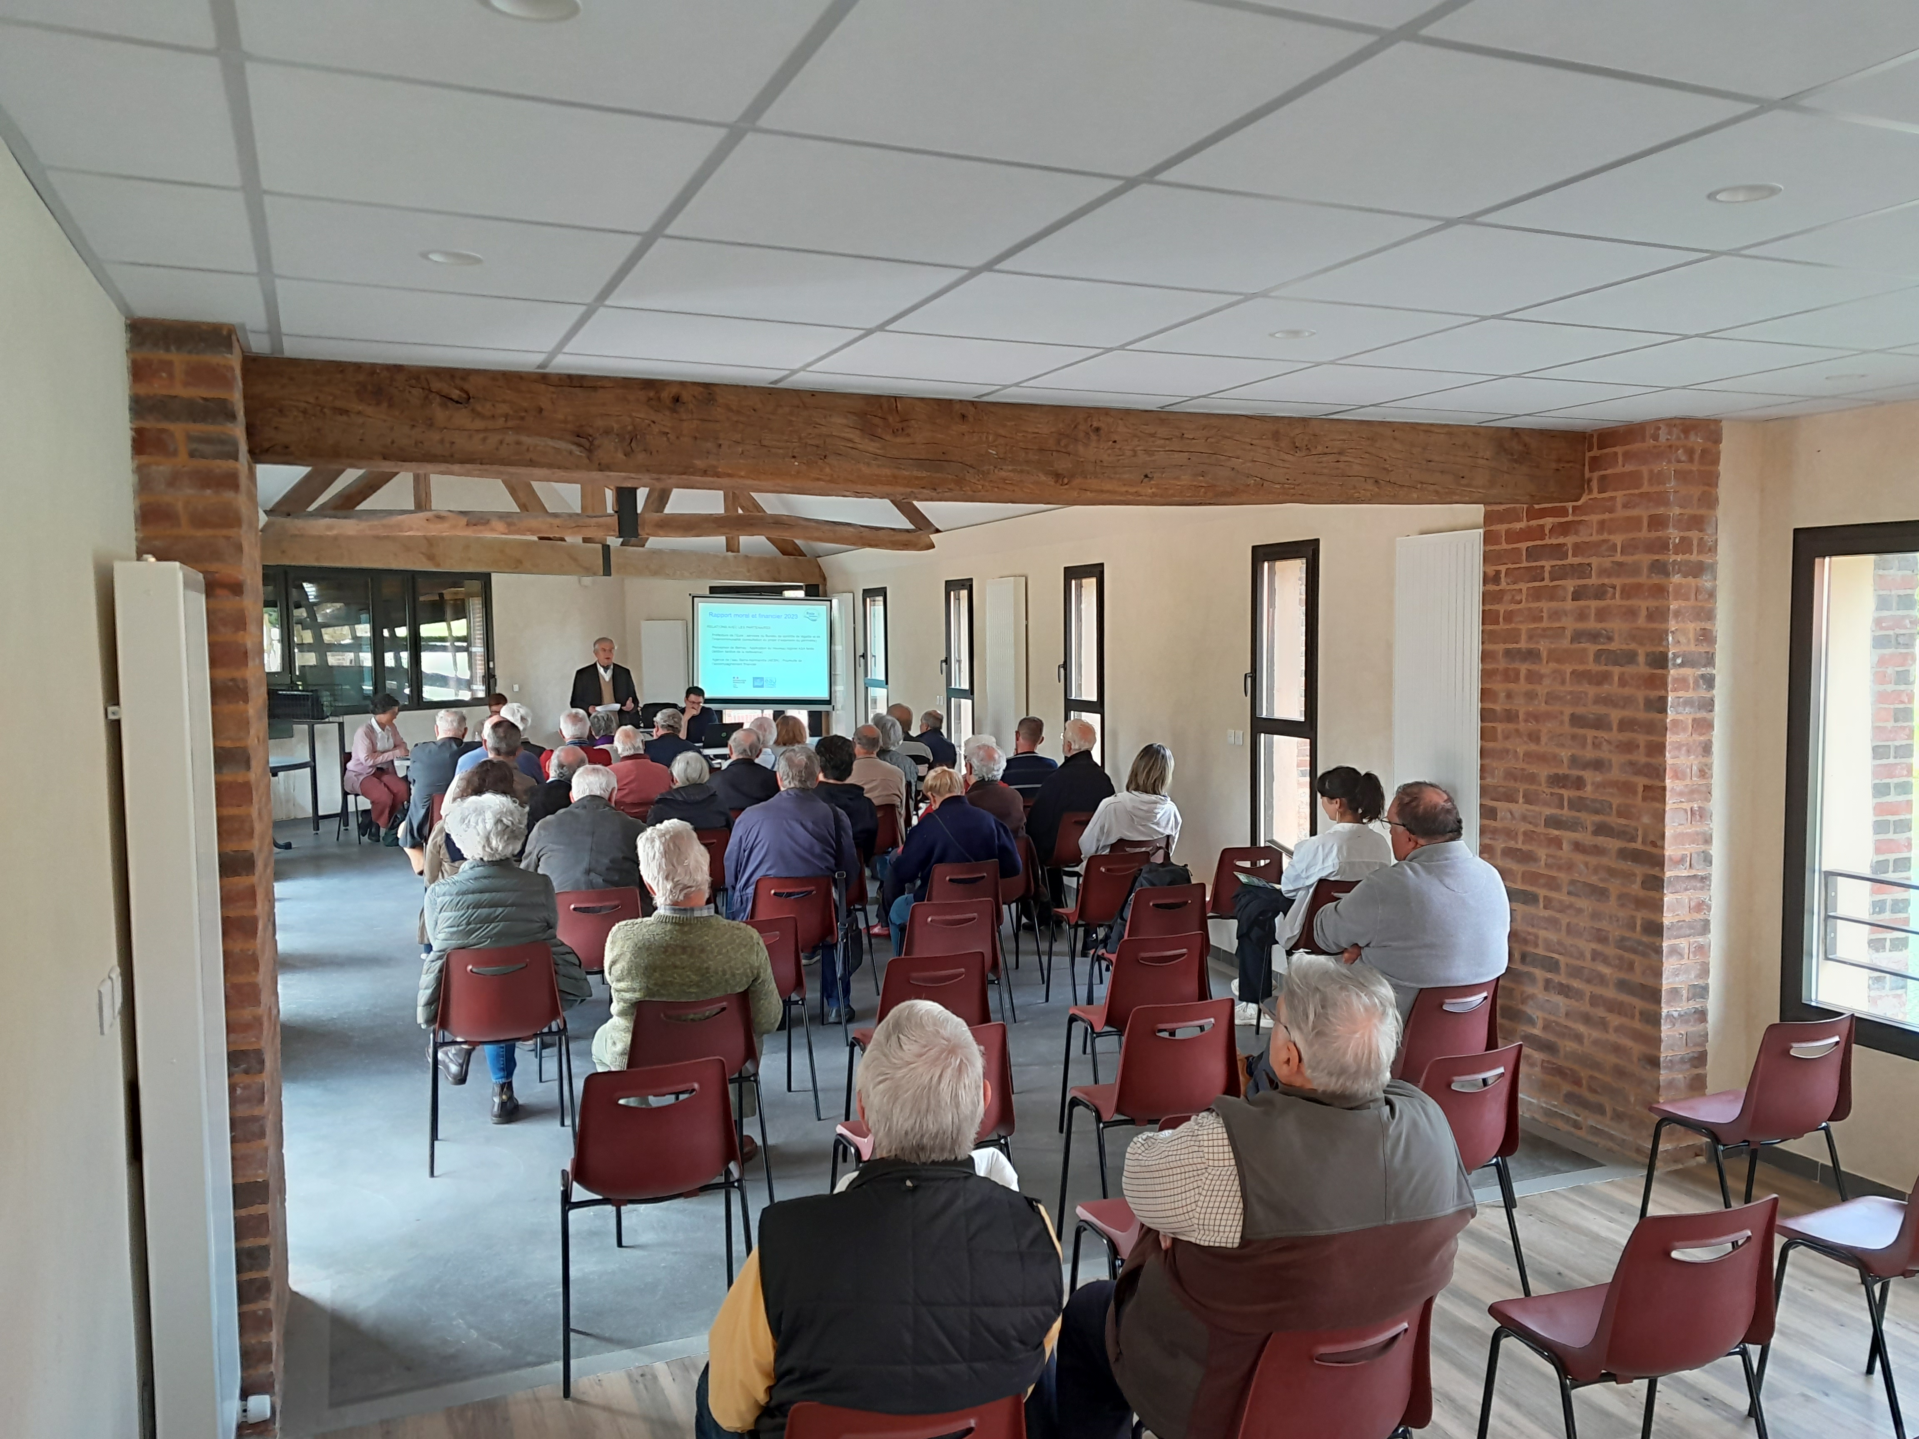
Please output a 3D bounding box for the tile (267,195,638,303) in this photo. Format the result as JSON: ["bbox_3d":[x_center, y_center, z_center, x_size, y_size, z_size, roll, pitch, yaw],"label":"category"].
[{"bbox_3d":[-0.910,-0.836,2.576,0.595,0.020,0.585,-2,4,-23],"label":"tile"}]

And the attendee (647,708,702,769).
[{"bbox_3d":[-2.050,0.607,9.750,0.500,1.300,0.800,-2,4,-23],"label":"attendee"}]

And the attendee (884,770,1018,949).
[{"bbox_3d":[-0.096,0.796,6.878,0.540,1.200,0.750,-2,4,-26],"label":"attendee"}]

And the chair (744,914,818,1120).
[{"bbox_3d":[-0.819,1.105,5.467,0.460,0.770,0.480,-2,4,-22],"label":"chair"}]

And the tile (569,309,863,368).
[{"bbox_3d":[-0.562,-0.869,3.280,0.600,0.020,0.580,-2,4,-23],"label":"tile"}]

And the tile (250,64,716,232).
[{"bbox_3d":[-0.688,-0.810,2.067,0.591,0.020,0.558,-2,4,-23],"label":"tile"}]

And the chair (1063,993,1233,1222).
[{"bbox_3d":[0.580,1.187,4.302,0.460,0.785,0.470,-2,4,-19],"label":"chair"}]

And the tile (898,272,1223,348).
[{"bbox_3d":[0.212,-0.883,3.095,0.605,0.020,0.590,-2,4,-23],"label":"tile"}]

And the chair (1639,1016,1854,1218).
[{"bbox_3d":[2.208,1.166,4.043,0.460,0.770,0.480,-2,4,-19],"label":"chair"}]

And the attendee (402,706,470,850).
[{"bbox_3d":[-3.419,0.612,9.579,0.560,1.330,0.780,-2,4,-23],"label":"attendee"}]

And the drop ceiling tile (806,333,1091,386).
[{"bbox_3d":[-0.014,-0.900,3.578,0.595,0.020,0.595,-2,4,-23],"label":"drop ceiling tile"}]

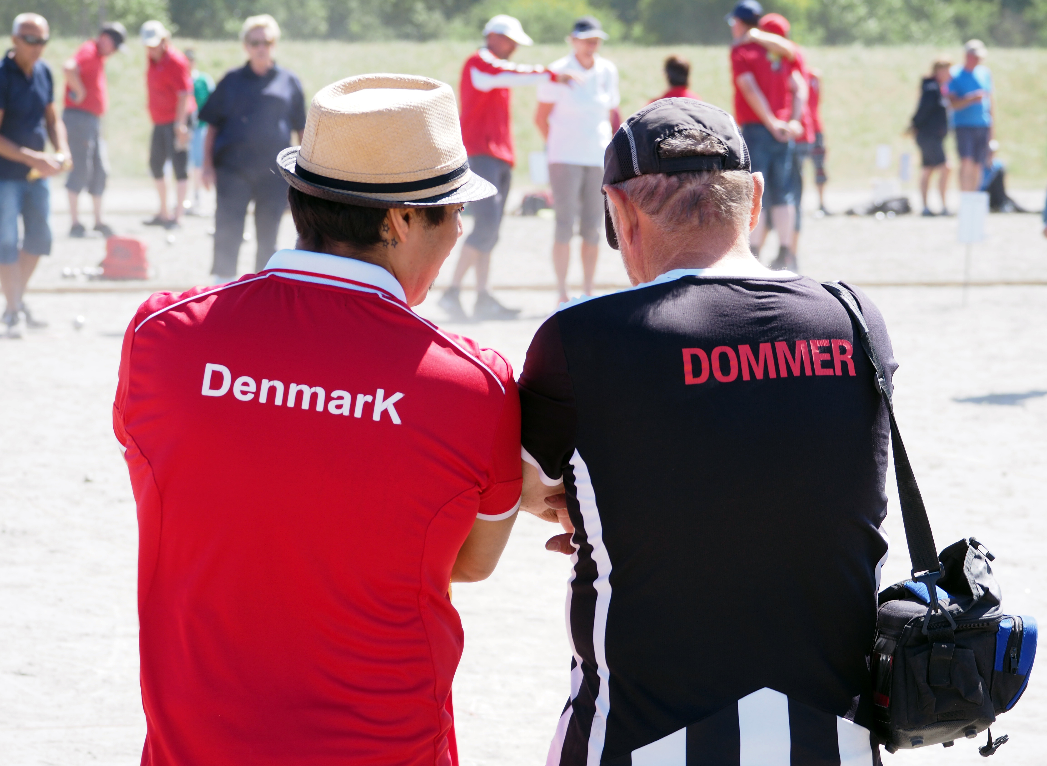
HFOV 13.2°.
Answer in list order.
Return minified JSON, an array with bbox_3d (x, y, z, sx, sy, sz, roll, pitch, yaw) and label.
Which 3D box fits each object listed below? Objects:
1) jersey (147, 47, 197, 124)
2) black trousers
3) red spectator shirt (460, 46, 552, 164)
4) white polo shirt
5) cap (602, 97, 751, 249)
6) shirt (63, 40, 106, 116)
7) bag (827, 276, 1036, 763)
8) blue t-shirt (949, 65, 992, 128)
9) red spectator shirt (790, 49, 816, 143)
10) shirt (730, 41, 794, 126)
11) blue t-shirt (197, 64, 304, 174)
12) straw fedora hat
[{"bbox_3d":[-2.987,-2.523,38.400,0.320,0.670,0.480,-4,5,-41],"label":"jersey"},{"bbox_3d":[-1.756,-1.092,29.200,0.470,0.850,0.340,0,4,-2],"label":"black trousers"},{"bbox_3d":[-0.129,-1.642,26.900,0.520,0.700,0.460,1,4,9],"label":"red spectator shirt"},{"bbox_3d":[0.333,-1.652,27.400,0.520,0.690,0.300,0,4,-5],"label":"white polo shirt"},{"bbox_3d":[0.182,-0.271,5.540,0.180,0.150,0.260,-5,-13,-15],"label":"cap"},{"bbox_3d":[-3.611,-2.518,37.400,0.320,0.660,0.460,1,4,18],"label":"shirt"},{"bbox_3d":[0.502,0.162,5.520,0.203,0.585,0.270,-7,4,0],"label":"bag"},{"bbox_3d":[4.442,-2.844,45.000,0.460,0.640,0.300,0,4,-5],"label":"blue t-shirt"},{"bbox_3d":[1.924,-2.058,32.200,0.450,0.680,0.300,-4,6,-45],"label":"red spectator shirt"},{"bbox_3d":[1.677,-2.095,31.800,0.320,0.620,0.490,4,5,41],"label":"shirt"},{"bbox_3d":[-1.745,-1.719,29.200,0.660,0.710,0.380,0,4,-2],"label":"blue t-shirt"},{"bbox_3d":[-0.168,-0.290,5.520,0.280,0.125,0.245,-11,24,-27],"label":"straw fedora hat"}]

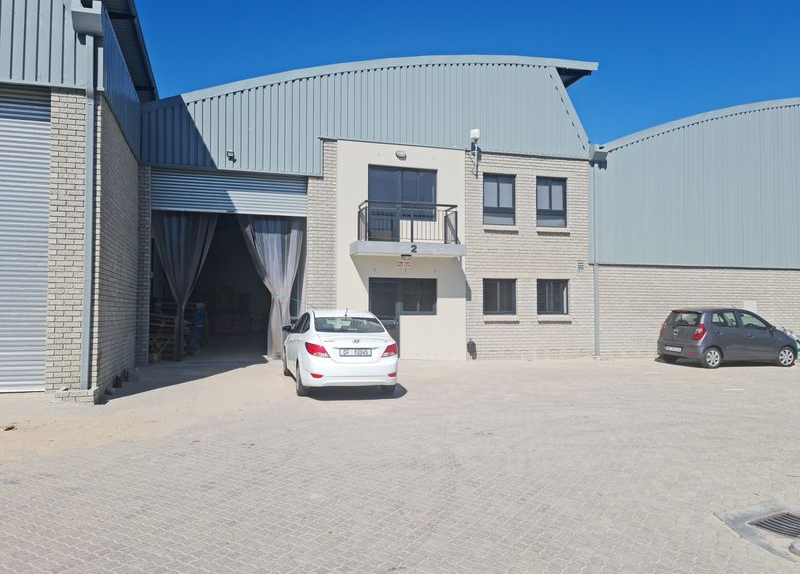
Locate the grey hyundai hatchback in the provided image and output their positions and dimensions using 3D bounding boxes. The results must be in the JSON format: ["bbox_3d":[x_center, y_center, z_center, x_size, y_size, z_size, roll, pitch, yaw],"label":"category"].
[{"bbox_3d":[8.766,1.319,16.583,3.570,1.530,1.620,1,-2,-16],"label":"grey hyundai hatchback"}]

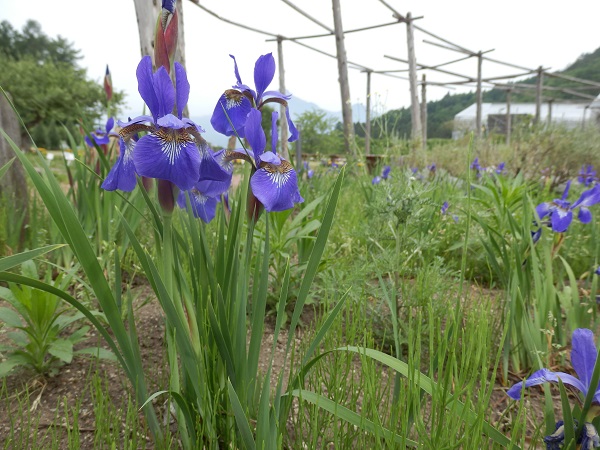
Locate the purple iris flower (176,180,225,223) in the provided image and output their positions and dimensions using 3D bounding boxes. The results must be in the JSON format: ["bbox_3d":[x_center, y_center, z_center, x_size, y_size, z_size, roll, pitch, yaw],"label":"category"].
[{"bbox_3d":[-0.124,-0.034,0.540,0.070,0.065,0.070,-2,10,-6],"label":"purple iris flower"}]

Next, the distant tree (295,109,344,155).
[{"bbox_3d":[1.110,-5.610,26.000,3.000,2.800,2.800,-1,10,0],"label":"distant tree"}]

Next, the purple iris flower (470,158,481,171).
[{"bbox_3d":[1.458,-0.503,3.600,0.085,0.100,0.085,-1,10,0],"label":"purple iris flower"}]

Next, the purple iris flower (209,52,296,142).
[{"bbox_3d":[-0.057,-0.159,0.540,0.108,0.110,0.100,3,11,22],"label":"purple iris flower"}]

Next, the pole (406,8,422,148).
[{"bbox_3d":[1.742,-2.009,6.598,0.125,2.310,0.125,-6,10,0],"label":"pole"}]

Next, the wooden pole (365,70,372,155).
[{"bbox_3d":[1.796,-2.836,11.330,0.112,2.300,0.112,-1,10,0],"label":"wooden pole"}]

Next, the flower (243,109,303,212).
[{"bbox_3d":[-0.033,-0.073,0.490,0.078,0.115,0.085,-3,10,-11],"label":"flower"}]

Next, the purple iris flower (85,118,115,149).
[{"bbox_3d":[-0.625,-0.288,1.350,0.095,0.100,0.090,1,10,11],"label":"purple iris flower"}]

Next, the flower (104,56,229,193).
[{"bbox_3d":[-0.136,-0.102,0.440,0.122,0.132,0.115,-2,10,-3],"label":"flower"}]

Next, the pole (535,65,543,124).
[{"bbox_3d":[5.942,-2.823,10.794,0.135,2.150,0.135,-3,10,0],"label":"pole"}]

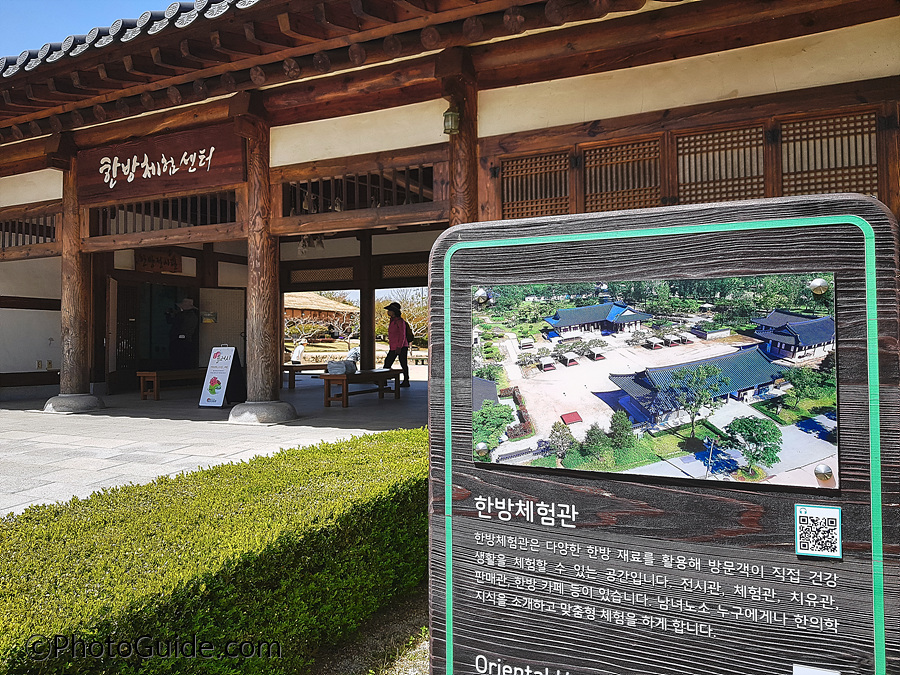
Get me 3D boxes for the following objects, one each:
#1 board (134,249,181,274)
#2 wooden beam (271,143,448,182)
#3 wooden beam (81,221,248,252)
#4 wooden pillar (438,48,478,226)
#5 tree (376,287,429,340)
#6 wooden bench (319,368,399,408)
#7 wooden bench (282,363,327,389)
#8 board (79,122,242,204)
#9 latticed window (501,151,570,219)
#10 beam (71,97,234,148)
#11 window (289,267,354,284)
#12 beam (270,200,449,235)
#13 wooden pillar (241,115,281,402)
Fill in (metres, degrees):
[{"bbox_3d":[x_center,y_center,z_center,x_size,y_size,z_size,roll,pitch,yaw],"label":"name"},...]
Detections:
[{"bbox_3d":[-5.376,-1.393,12.504,0.060,0.370,1.043,0,0,25],"label":"board"},{"bbox_3d":[-0.926,-1.699,6.702,2.080,0.175,0.150,0,0,25],"label":"wooden beam"},{"bbox_3d":[-3.529,-1.216,8.310,2.870,0.168,0.153,0,-1,25],"label":"wooden beam"},{"bbox_3d":[0.149,-0.974,6.539,0.387,3.379,0.407,0,-1,25],"label":"wooden pillar"},{"bbox_3d":[-1.760,-0.663,28.000,2.442,2.646,2.341,0,0,0],"label":"tree"},{"bbox_3d":[-1.236,0.726,9.820,0.377,0.443,1.883,0,-1,21],"label":"wooden bench"},{"bbox_3d":[-2.684,0.732,13.065,0.400,0.425,1.550,0,0,25],"label":"wooden bench"},{"bbox_3d":[-3.372,-1.954,7.723,2.621,0.660,0.060,0,0,25],"label":"board"},{"bbox_3d":[0.786,-1.122,6.192,0.663,1.058,0.061,0,-1,25],"label":"latticed window"},{"bbox_3d":[-3.423,-2.478,7.915,2.720,0.235,0.240,0,0,25],"label":"beam"},{"bbox_3d":[-2.858,-1.373,15.005,1.724,0.281,0.060,0,0,25],"label":"window"},{"bbox_3d":[-0.923,-1.159,6.698,2.080,0.175,0.150,0,0,25],"label":"beam"},{"bbox_3d":[-2.002,-0.815,7.248,0.365,2.980,0.365,0,0,0],"label":"wooden pillar"}]

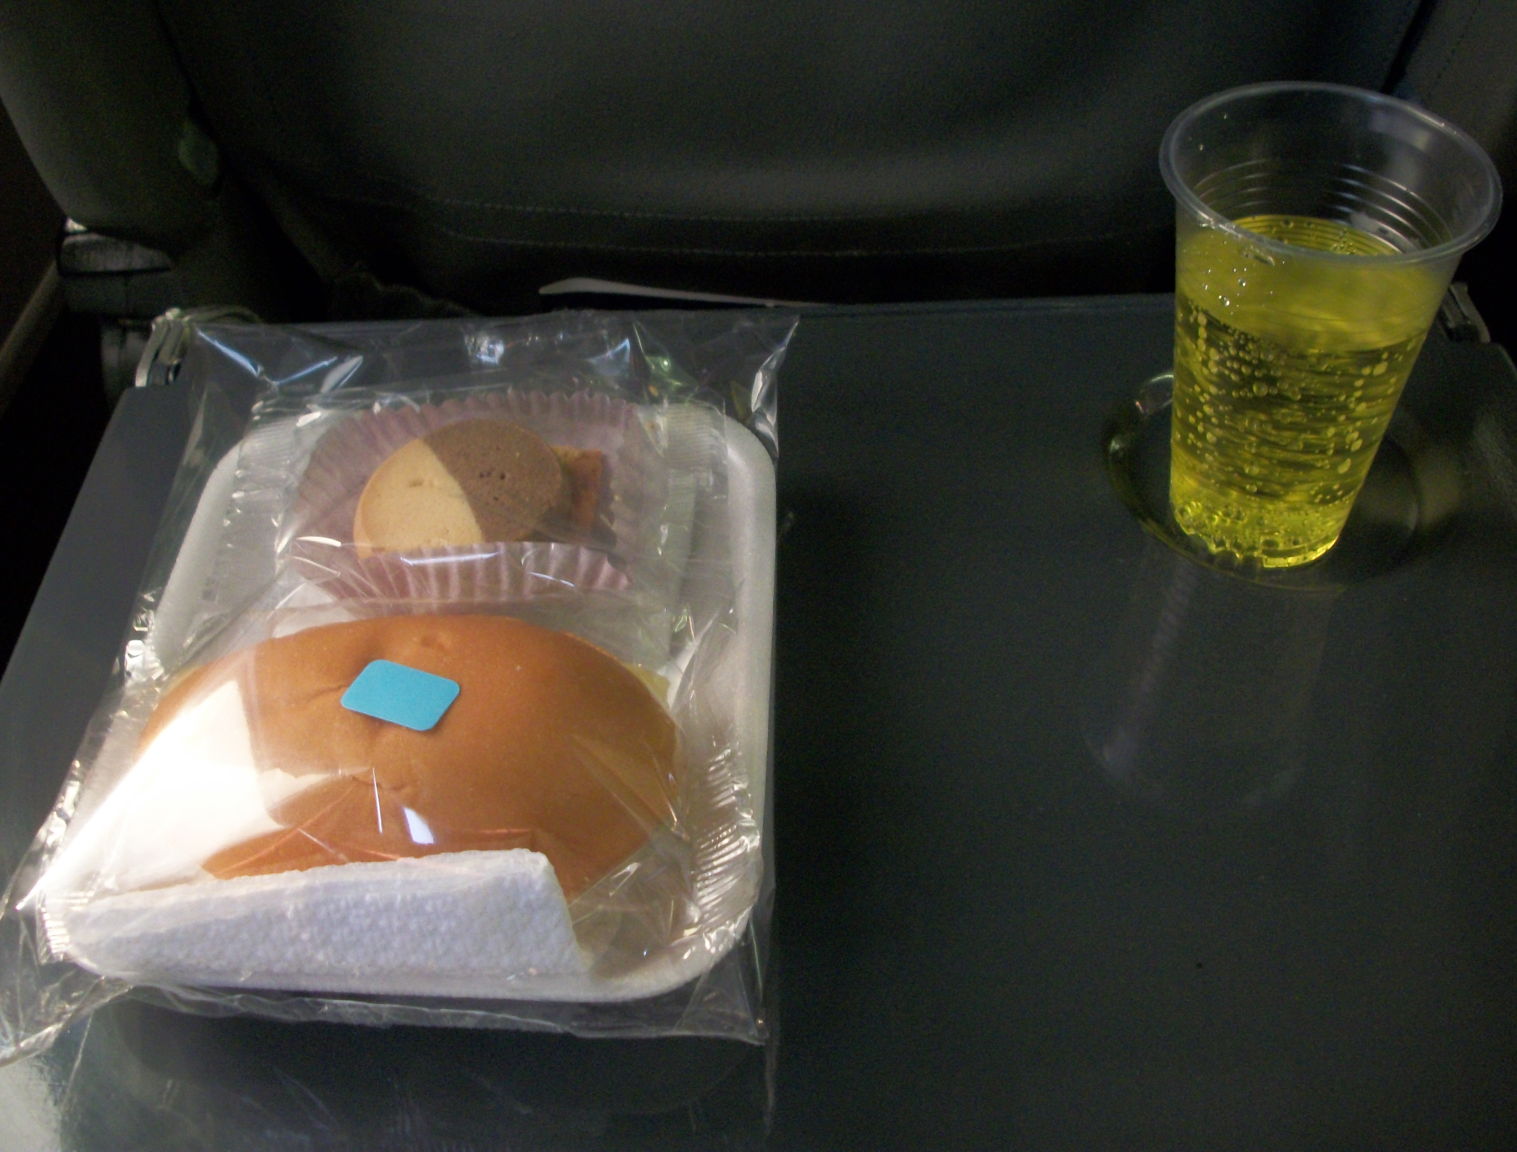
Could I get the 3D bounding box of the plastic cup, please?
[{"bbox_3d":[0.130,-0.054,0.379,0.072,0.102,0.072,-2,46,2],"label":"plastic cup"}]

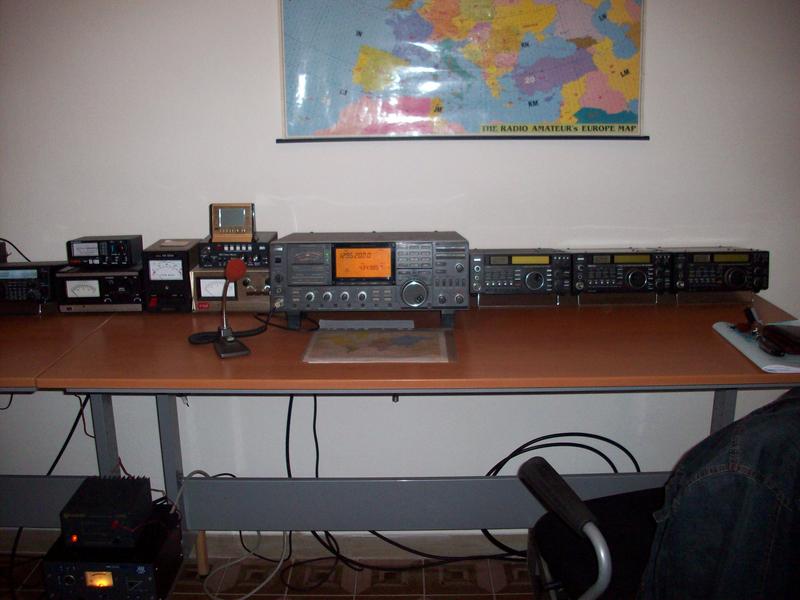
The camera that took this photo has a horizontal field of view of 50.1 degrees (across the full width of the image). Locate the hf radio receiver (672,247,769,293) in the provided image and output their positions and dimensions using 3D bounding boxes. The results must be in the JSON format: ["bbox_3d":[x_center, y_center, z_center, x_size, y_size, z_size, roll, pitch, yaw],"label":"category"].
[{"bbox_3d":[0.762,-0.081,2.142,0.241,0.100,0.250,-1,7,1],"label":"hf radio receiver"}]

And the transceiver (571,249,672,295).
[{"bbox_3d":[0.530,-0.078,2.145,0.241,0.100,0.250,-1,7,1],"label":"transceiver"}]

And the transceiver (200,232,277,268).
[{"bbox_3d":[-0.390,-0.123,2.104,0.170,0.062,0.160,-1,14,1],"label":"transceiver"}]

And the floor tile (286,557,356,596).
[{"bbox_3d":[-0.219,0.796,2.451,0.195,0.010,0.195,-1,14,1],"label":"floor tile"}]

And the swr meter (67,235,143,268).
[{"bbox_3d":[-0.736,-0.122,2.145,0.155,0.064,0.103,0,13,0],"label":"swr meter"}]

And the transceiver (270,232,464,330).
[{"bbox_3d":[-0.063,-0.061,2.008,0.425,0.176,0.400,-1,9,1],"label":"transceiver"}]

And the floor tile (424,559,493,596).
[{"bbox_3d":[0.165,0.792,2.447,0.195,0.010,0.195,-1,14,1],"label":"floor tile"}]

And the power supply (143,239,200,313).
[{"bbox_3d":[-0.542,-0.063,2.080,0.112,0.150,0.175,-1,14,1],"label":"power supply"}]

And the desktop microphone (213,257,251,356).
[{"bbox_3d":[-0.337,0.008,1.703,0.064,0.186,0.115,-7,15,-24],"label":"desktop microphone"}]

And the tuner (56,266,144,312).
[{"bbox_3d":[-0.710,-0.044,2.125,0.214,0.098,0.230,-1,14,1],"label":"tuner"}]

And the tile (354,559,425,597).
[{"bbox_3d":[-0.027,0.795,2.448,0.196,0.010,0.195,-1,14,1],"label":"tile"}]

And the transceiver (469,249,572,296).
[{"bbox_3d":[0.290,-0.076,2.146,0.241,0.100,0.250,-1,7,1],"label":"transceiver"}]

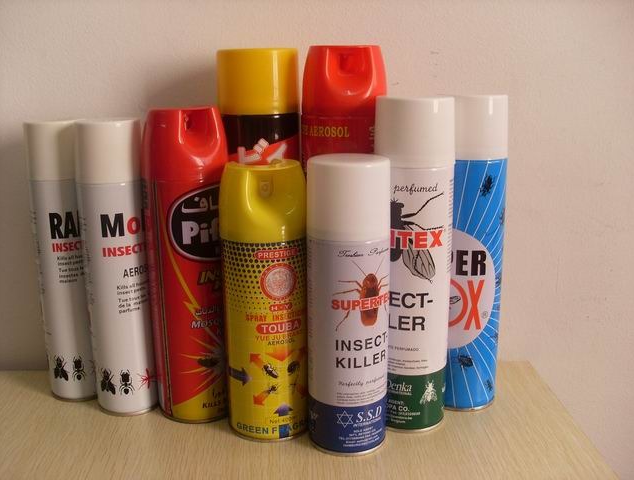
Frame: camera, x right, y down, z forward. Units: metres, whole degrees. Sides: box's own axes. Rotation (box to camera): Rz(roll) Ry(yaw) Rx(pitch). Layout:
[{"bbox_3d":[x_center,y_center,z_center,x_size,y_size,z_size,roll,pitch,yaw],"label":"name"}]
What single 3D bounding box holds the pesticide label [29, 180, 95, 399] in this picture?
[{"bbox_3d":[-0.233,0.044,0.666,0.053,0.207,0.053,9,16,37],"label":"pesticide label"}]

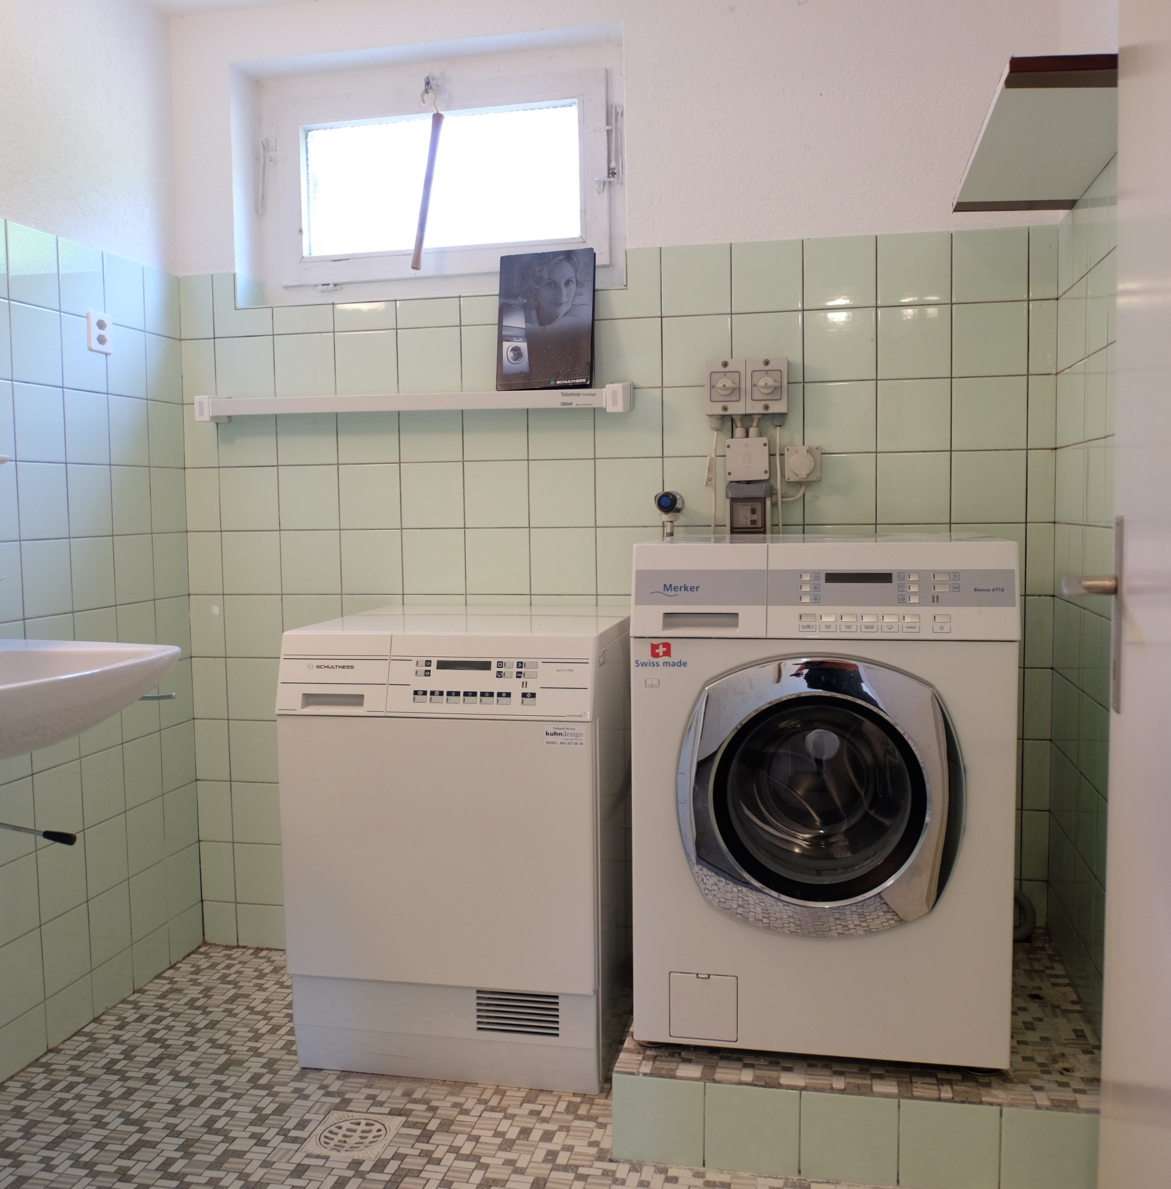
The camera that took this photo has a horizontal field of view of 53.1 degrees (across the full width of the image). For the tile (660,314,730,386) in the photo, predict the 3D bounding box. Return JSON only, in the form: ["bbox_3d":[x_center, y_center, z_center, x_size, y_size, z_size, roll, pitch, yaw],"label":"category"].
[{"bbox_3d":[0.241,-0.524,2.529,0.149,0.149,0.010,0,4,12],"label":"tile"}]

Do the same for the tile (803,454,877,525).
[{"bbox_3d":[0.536,-0.223,2.475,0.148,0.148,0.008,0,5,11],"label":"tile"}]

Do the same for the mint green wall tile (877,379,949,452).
[{"bbox_3d":[0.687,-0.373,2.449,0.149,0.149,0.008,0,5,12],"label":"mint green wall tile"}]

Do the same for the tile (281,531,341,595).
[{"bbox_3d":[-0.640,-0.074,2.745,0.149,0.149,0.008,0,5,12],"label":"tile"}]

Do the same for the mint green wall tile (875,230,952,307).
[{"bbox_3d":[0.679,-0.670,2.412,0.148,0.148,0.010,0,5,11],"label":"mint green wall tile"}]

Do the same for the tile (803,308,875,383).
[{"bbox_3d":[0.544,-0.531,2.502,0.150,0.150,0.010,0,4,12],"label":"tile"}]

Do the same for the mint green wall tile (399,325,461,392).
[{"bbox_3d":[-0.350,-0.523,2.630,0.148,0.148,0.008,0,5,11],"label":"mint green wall tile"}]

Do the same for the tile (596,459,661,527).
[{"bbox_3d":[0.096,-0.224,2.565,0.148,0.148,0.008,0,5,11],"label":"tile"}]

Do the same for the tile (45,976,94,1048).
[{"bbox_3d":[-1.042,0.840,2.361,0.010,0.100,0.144,0,5,12],"label":"tile"}]

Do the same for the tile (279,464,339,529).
[{"bbox_3d":[-0.651,-0.228,2.772,0.150,0.150,0.010,0,4,12],"label":"tile"}]

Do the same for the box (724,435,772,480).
[{"bbox_3d":[0.346,-0.285,2.483,0.089,0.087,0.045,0,5,11],"label":"box"}]

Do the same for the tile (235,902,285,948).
[{"bbox_3d":[-0.775,0.807,2.845,0.149,0.106,0.008,0,5,12],"label":"tile"}]

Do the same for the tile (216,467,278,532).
[{"bbox_3d":[-0.790,-0.225,2.763,0.149,0.149,0.008,0,5,12],"label":"tile"}]

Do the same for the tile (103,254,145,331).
[{"bbox_3d":[-1.009,-0.656,2.545,0.010,0.147,0.149,0,4,11],"label":"tile"}]

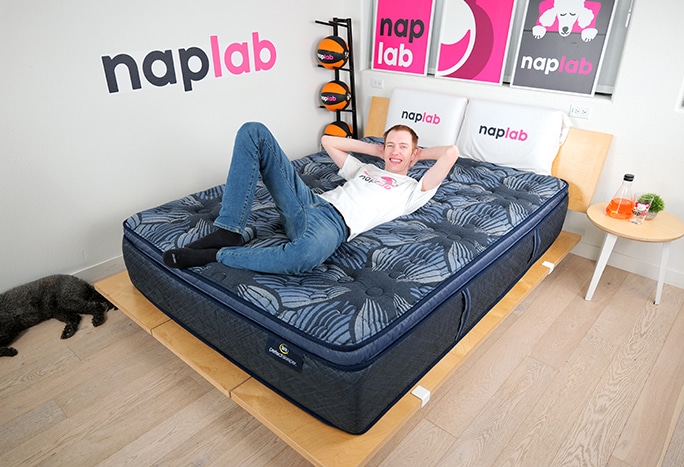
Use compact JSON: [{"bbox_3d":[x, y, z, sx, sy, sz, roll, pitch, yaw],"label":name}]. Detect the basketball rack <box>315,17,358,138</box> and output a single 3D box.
[{"bbox_3d":[-0.030,-0.977,3.811,0.290,1.400,0.340,22,35,37],"label":"basketball rack"}]

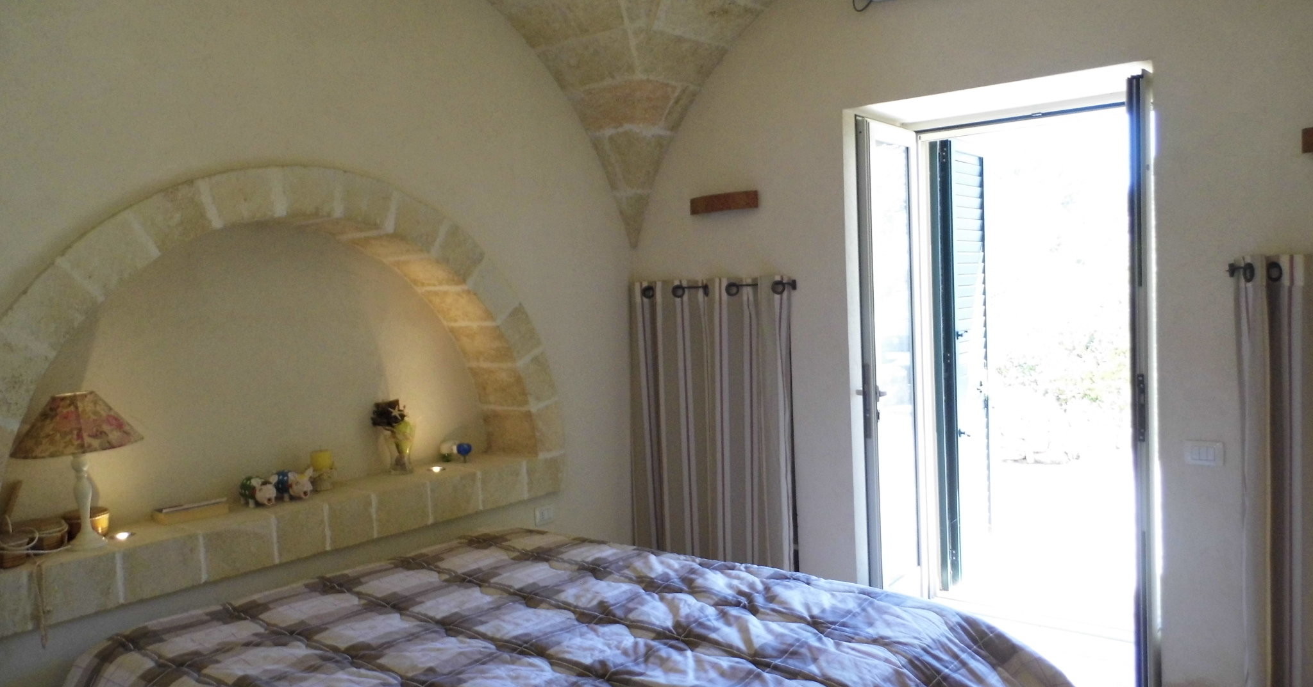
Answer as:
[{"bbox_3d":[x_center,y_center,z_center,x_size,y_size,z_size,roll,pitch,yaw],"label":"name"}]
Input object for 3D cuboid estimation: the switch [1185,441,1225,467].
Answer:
[{"bbox_3d":[1.891,0.381,3.272,0.113,0.084,0.012,0,4,39],"label":"switch"}]

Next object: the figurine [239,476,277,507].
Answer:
[{"bbox_3d":[-1.506,0.559,3.584,0.118,0.098,0.080,-1,3,19],"label":"figurine"}]

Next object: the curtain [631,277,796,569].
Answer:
[{"bbox_3d":[0.274,0.503,4.504,0.920,1.595,0.100,0,4,39],"label":"curtain"}]

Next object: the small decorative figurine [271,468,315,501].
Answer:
[{"bbox_3d":[-1.410,0.545,3.670,0.132,0.110,0.088,-1,3,19],"label":"small decorative figurine"}]

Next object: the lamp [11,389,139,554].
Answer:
[{"bbox_3d":[-1.835,0.407,3.024,0.355,0.490,0.355,0,4,39],"label":"lamp"}]

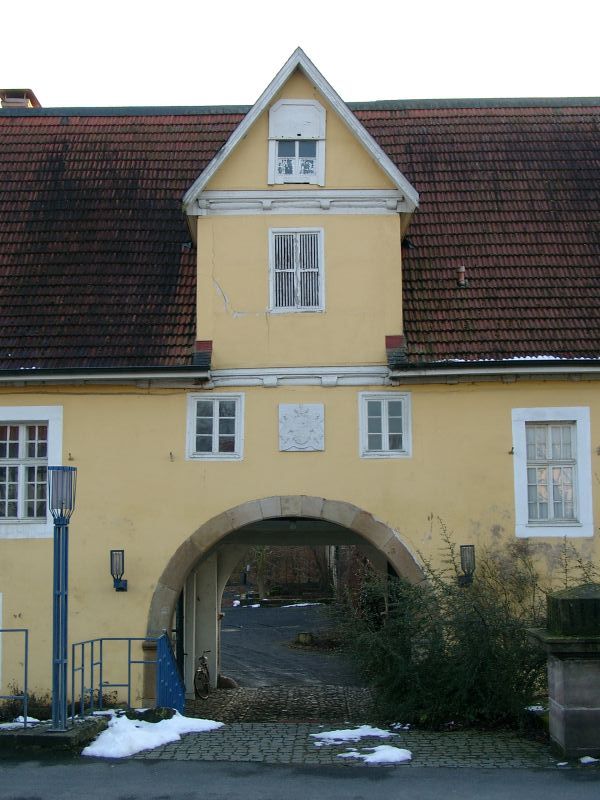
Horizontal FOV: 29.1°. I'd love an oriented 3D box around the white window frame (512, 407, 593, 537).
[{"bbox_3d":[4.444,1.271,20.256,1.395,2.280,0.180,-1,-8,1],"label":"white window frame"}]

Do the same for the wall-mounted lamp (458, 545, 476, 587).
[{"bbox_3d":[2.865,2.834,19.785,0.230,0.720,0.450,-1,-8,1],"label":"wall-mounted lamp"}]

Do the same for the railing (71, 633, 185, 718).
[{"bbox_3d":[-2.673,4.473,18.656,1.702,1.170,1.515,-1,-8,1],"label":"railing"}]

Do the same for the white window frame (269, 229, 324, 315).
[{"bbox_3d":[-0.054,-2.342,20.819,1.009,1.571,0.120,-1,-8,1],"label":"white window frame"}]

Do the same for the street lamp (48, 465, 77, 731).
[{"bbox_3d":[-3.561,2.914,17.291,0.417,3.890,0.417,-1,-8,1],"label":"street lamp"}]

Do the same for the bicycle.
[{"bbox_3d":[-2.033,5.818,24.717,0.550,1.040,1.720,-1,-8,1],"label":"bicycle"}]

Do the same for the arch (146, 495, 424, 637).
[{"bbox_3d":[-0.108,2.914,20.191,5.164,2.482,0.450,-1,-8,1],"label":"arch"}]

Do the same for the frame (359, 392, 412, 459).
[{"bbox_3d":[1.509,0.450,20.392,0.934,1.172,0.120,-1,-8,1],"label":"frame"}]

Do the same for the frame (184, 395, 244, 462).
[{"bbox_3d":[-1.501,0.474,20.463,1.020,1.203,0.120,-1,-8,1],"label":"frame"}]

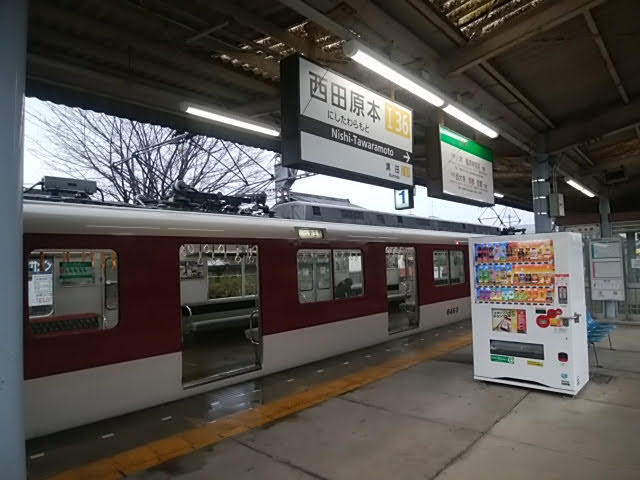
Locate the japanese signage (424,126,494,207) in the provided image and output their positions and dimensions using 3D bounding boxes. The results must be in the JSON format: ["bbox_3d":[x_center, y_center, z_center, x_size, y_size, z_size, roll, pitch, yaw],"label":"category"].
[{"bbox_3d":[1.439,-0.696,4.073,0.150,0.620,1.200,-4,-4,44],"label":"japanese signage"}]

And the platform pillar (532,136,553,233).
[{"bbox_3d":[3.137,0.179,5.686,0.200,3.290,0.200,-4,-4,44],"label":"platform pillar"}]

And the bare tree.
[{"bbox_3d":[-5.418,-1.263,13.000,8.000,7.000,6.500,0,-3,-18],"label":"bare tree"}]

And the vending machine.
[{"bbox_3d":[2.685,0.870,5.250,1.160,1.840,0.740,-4,-4,42],"label":"vending machine"}]

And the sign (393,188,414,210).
[{"bbox_3d":[1.371,-0.685,6.600,0.310,0.360,0.140,-4,-4,44],"label":"sign"}]

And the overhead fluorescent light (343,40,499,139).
[{"bbox_3d":[1.104,-1.248,3.646,0.130,0.100,2.600,-4,-4,44],"label":"overhead fluorescent light"}]

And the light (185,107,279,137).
[{"bbox_3d":[-0.915,-1.331,4.530,0.140,0.100,1.320,-4,-4,44],"label":"light"}]

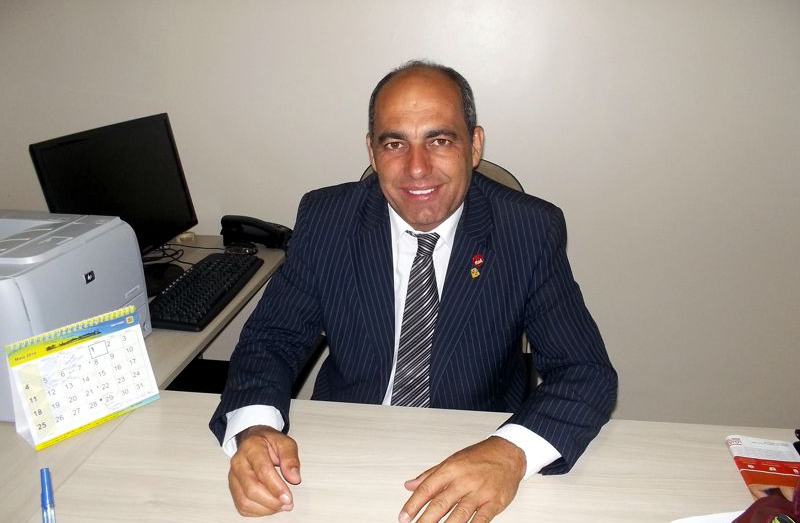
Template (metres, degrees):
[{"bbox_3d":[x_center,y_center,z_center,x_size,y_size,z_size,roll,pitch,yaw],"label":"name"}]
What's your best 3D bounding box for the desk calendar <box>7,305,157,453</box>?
[{"bbox_3d":[-0.498,0.172,1.058,0.074,0.160,0.200,16,25,40],"label":"desk calendar"}]

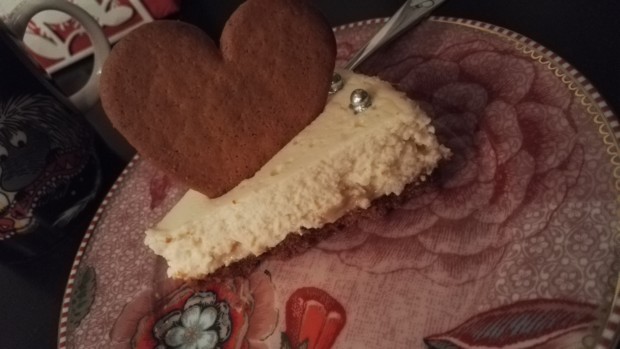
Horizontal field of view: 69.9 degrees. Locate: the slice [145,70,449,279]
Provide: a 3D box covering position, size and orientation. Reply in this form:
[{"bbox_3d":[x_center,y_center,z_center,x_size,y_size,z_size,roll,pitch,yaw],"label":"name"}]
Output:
[{"bbox_3d":[-0.011,0.002,0.168,0.102,0.032,0.064,-34,43,-2],"label":"slice"}]

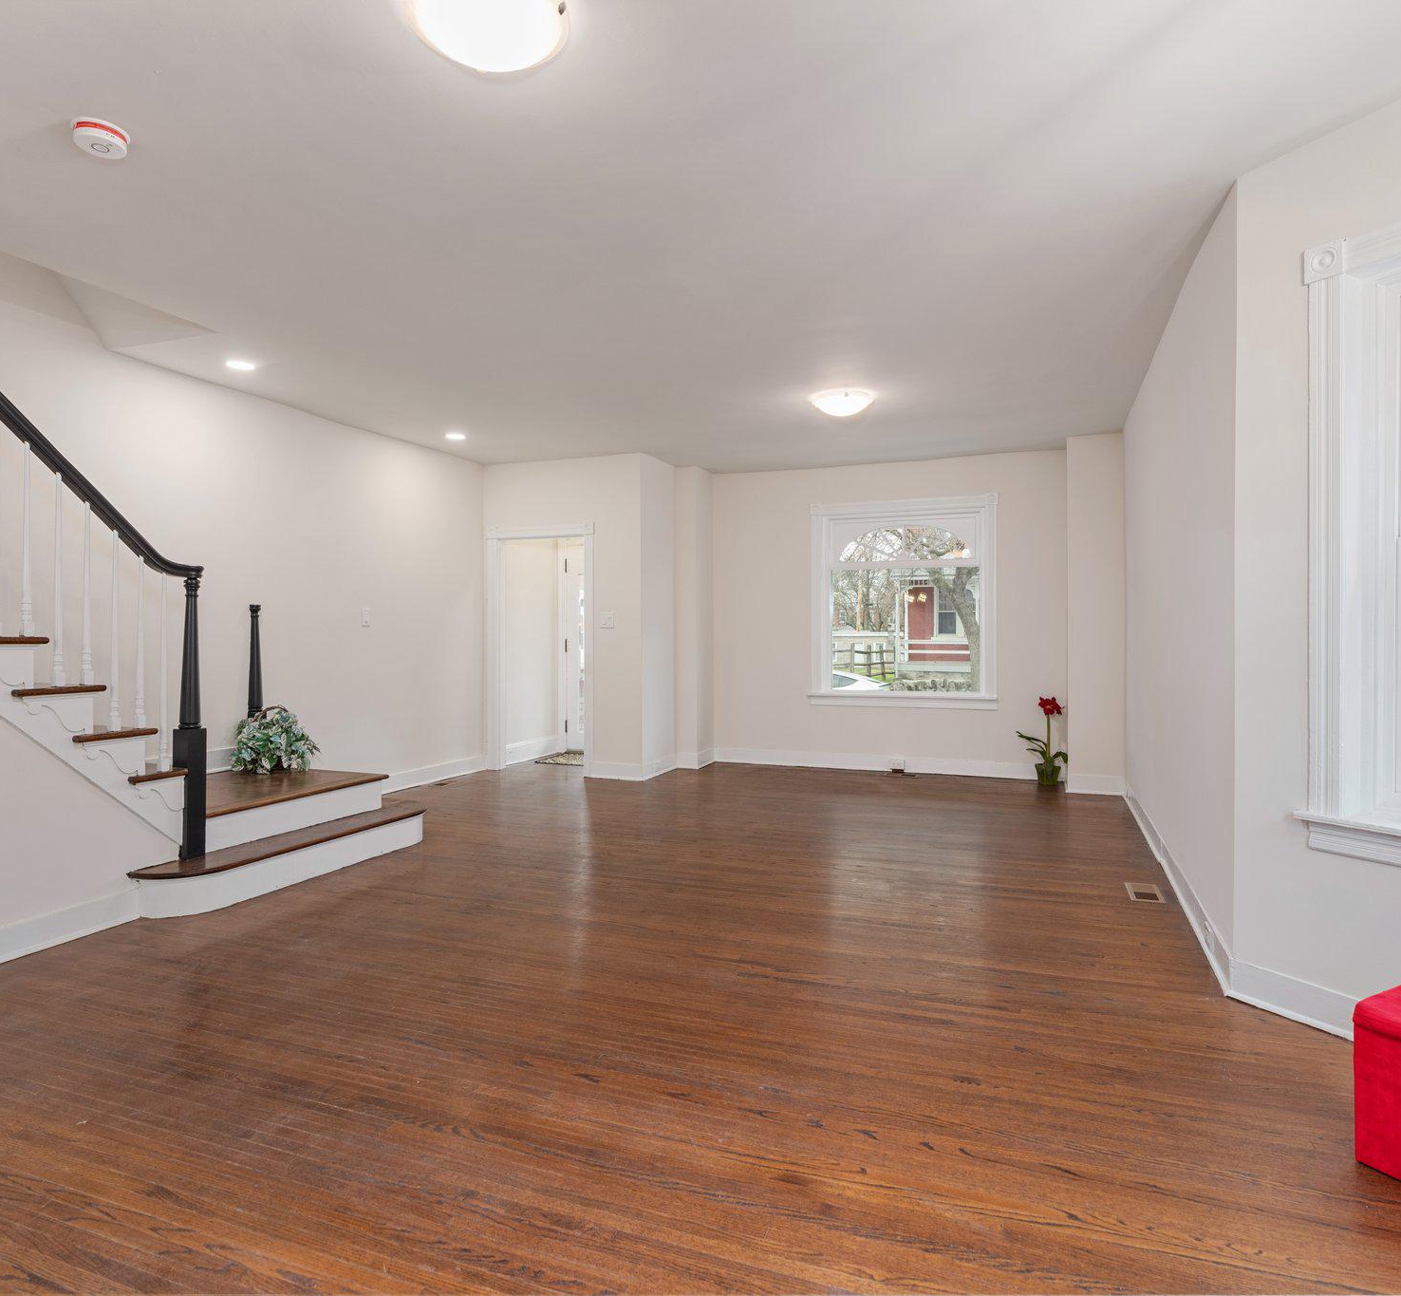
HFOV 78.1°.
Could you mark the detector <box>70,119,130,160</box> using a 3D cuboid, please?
[{"bbox_3d":[-1.764,-1.490,2.539,0.142,0.047,0.142,0,1,0],"label":"detector"}]

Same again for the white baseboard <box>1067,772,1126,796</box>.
[{"bbox_3d":[2.963,1.017,6.471,0.381,0.146,0.040,0,1,21],"label":"white baseboard"}]

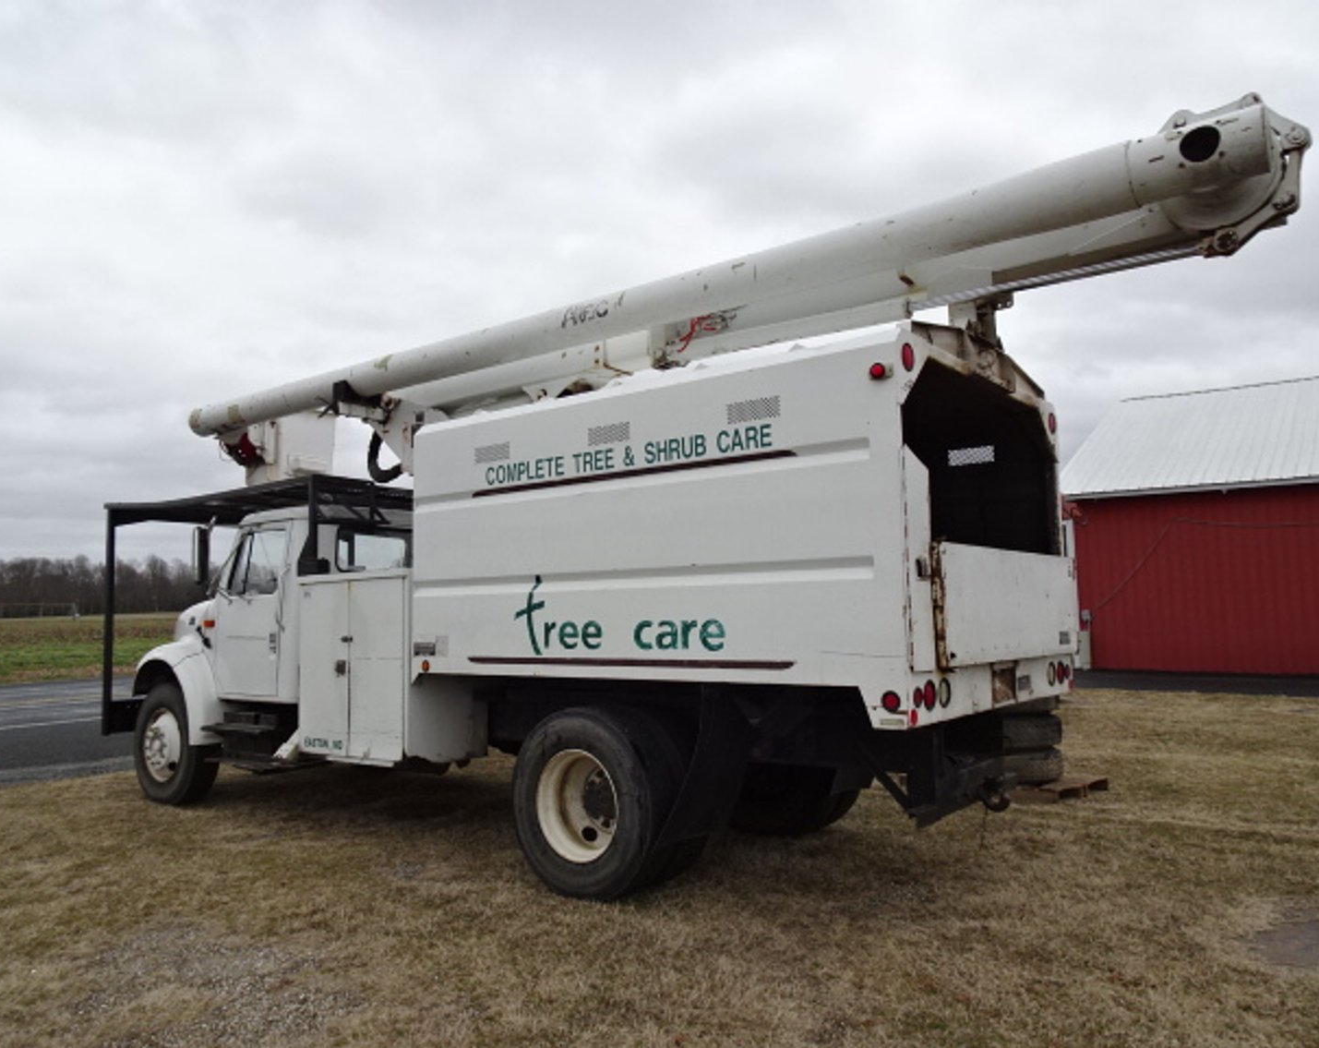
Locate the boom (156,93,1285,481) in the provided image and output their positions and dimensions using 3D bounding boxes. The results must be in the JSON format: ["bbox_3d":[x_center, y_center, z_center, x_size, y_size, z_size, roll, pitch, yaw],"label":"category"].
[{"bbox_3d":[-0.704,-1.064,7.043,9.170,0.970,1.100,-5,-7,37],"label":"boom"}]

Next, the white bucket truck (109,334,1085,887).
[{"bbox_3d":[-1.238,0.800,7.554,7.950,2.870,2.500,-5,-7,37],"label":"white bucket truck"}]

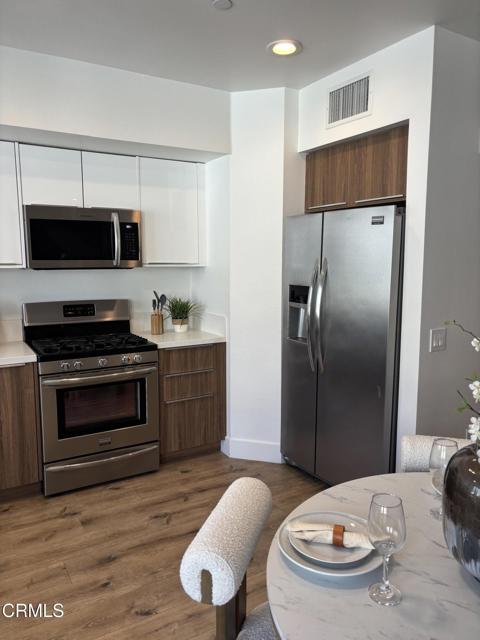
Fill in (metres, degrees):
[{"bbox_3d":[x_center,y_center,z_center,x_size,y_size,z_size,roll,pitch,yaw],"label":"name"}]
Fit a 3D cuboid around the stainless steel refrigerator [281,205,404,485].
[{"bbox_3d":[0.841,0.211,3.216,0.800,1.780,0.915,-5,9,-34],"label":"stainless steel refrigerator"}]

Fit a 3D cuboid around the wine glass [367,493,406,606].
[{"bbox_3d":[0.336,0.521,1.094,0.086,0.231,0.086,0,8,0],"label":"wine glass"}]

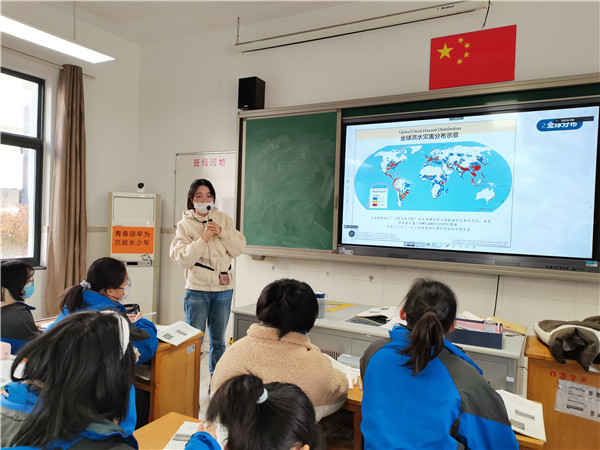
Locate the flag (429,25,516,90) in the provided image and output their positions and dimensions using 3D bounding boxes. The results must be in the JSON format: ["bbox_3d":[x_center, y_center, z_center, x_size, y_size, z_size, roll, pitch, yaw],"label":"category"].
[{"bbox_3d":[1.390,-1.348,3.658,0.651,0.430,0.012,2,1,29],"label":"flag"}]

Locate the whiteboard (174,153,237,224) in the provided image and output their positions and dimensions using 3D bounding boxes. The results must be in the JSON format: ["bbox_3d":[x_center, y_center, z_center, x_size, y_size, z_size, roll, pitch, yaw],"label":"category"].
[{"bbox_3d":[-1.010,-0.378,4.947,0.950,0.831,0.020,2,1,29],"label":"whiteboard"}]

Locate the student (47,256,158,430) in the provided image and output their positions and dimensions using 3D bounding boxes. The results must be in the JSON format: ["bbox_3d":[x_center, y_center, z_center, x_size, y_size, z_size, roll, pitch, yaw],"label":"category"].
[{"bbox_3d":[-0.965,0.748,2.156,0.530,1.180,0.660,2,1,29],"label":"student"}]

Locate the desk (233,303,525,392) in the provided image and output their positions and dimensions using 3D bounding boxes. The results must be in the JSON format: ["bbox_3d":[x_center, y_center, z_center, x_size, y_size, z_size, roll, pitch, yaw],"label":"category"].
[{"bbox_3d":[0.465,0.980,2.813,1.650,0.805,0.679,2,1,29],"label":"desk"}]

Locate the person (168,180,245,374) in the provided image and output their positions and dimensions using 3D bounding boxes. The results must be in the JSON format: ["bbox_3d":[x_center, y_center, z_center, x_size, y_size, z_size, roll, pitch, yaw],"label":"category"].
[{"bbox_3d":[-0.722,0.490,3.506,0.560,1.689,0.380,2,1,-12],"label":"person"}]

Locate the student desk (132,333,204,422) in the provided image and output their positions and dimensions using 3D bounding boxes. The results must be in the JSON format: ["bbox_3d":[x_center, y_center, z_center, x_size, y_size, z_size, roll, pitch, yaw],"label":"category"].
[{"bbox_3d":[-1.151,0.952,2.586,1.200,0.750,0.400,2,1,29],"label":"student desk"}]

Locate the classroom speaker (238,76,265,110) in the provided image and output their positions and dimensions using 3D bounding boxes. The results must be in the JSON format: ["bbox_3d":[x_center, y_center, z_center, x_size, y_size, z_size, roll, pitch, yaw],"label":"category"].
[{"bbox_3d":[-0.488,-1.313,4.565,0.207,0.295,0.170,2,1,29],"label":"classroom speaker"}]

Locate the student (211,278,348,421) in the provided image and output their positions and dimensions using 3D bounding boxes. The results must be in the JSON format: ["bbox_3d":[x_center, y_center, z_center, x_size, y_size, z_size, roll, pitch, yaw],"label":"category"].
[{"bbox_3d":[-0.078,0.783,1.673,0.520,1.180,0.600,2,1,29],"label":"student"}]

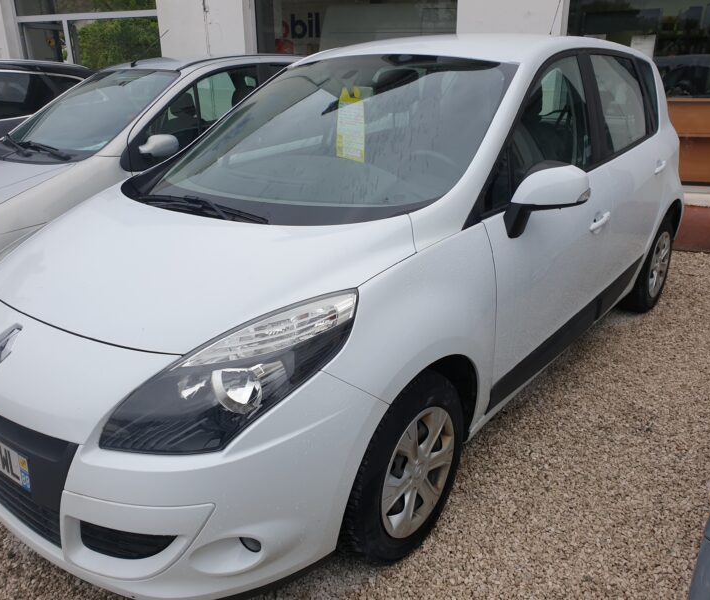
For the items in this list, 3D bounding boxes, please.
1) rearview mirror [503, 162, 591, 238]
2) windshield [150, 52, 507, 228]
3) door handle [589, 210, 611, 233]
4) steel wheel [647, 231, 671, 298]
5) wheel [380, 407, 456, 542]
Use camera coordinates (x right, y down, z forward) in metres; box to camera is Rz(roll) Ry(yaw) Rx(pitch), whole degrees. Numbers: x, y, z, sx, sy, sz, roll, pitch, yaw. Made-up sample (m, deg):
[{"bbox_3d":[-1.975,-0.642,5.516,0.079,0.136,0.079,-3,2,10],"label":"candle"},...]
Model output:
[{"bbox_3d":[0.649,-0.345,2.047,0.220,0.235,0.220,14,26,38],"label":"rearview mirror"},{"bbox_3d":[-0.165,-0.700,2.489,1.410,0.120,1.060,14,55,38],"label":"windshield"},{"bbox_3d":[1.084,-0.346,2.667,0.055,0.048,0.220,14,32,38],"label":"door handle"},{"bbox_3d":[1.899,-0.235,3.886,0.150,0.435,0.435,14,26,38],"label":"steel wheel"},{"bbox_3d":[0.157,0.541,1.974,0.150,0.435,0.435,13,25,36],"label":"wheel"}]

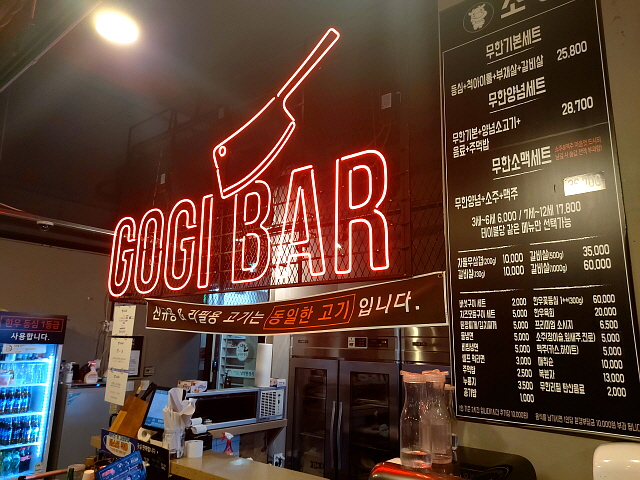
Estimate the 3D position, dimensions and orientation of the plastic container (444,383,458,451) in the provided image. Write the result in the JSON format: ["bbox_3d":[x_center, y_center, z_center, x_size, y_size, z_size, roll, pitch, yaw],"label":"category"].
[{"bbox_3d":[0.416,0.592,1.553,0.090,0.201,0.090,1,-12,0],"label":"plastic container"}]

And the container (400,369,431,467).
[{"bbox_3d":[0.278,0.517,1.353,0.090,0.257,0.090,1,-12,0],"label":"container"}]

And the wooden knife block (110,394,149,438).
[{"bbox_3d":[-1.222,1.127,2.939,0.098,0.252,0.212,-9,-15,39],"label":"wooden knife block"}]

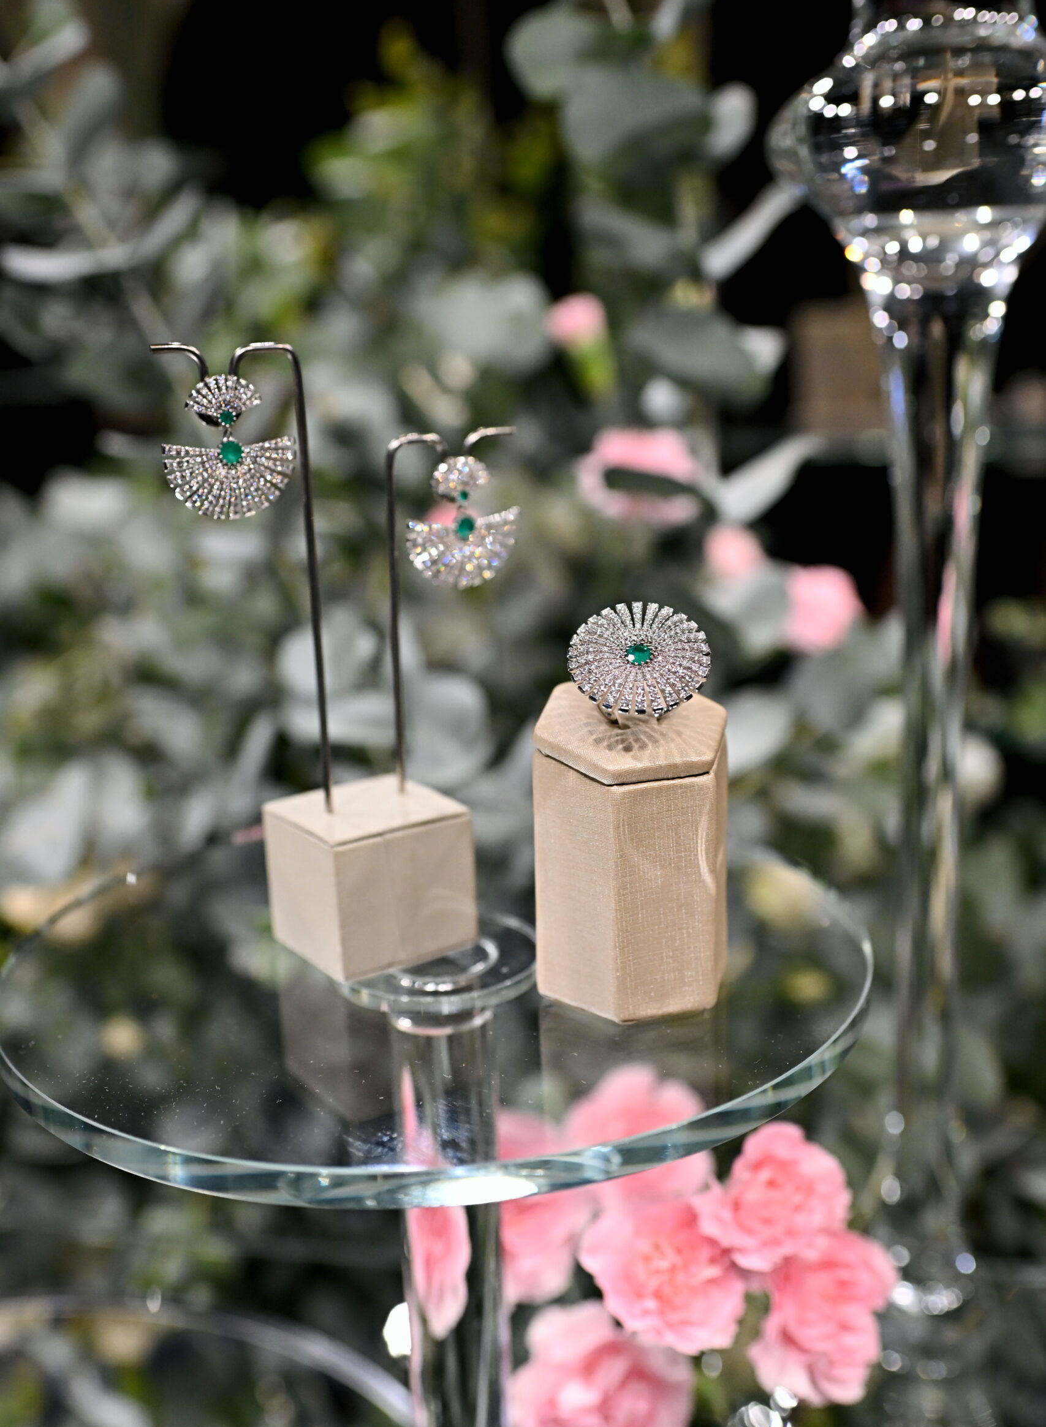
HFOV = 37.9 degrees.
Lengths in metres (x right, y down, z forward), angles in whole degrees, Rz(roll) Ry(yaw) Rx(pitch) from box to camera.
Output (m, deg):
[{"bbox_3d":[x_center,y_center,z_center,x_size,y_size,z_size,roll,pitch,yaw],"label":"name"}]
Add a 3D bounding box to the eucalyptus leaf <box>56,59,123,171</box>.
[{"bbox_3d":[-0.224,-0.308,0.787,0.028,0.053,0.020,25,6,0],"label":"eucalyptus leaf"}]

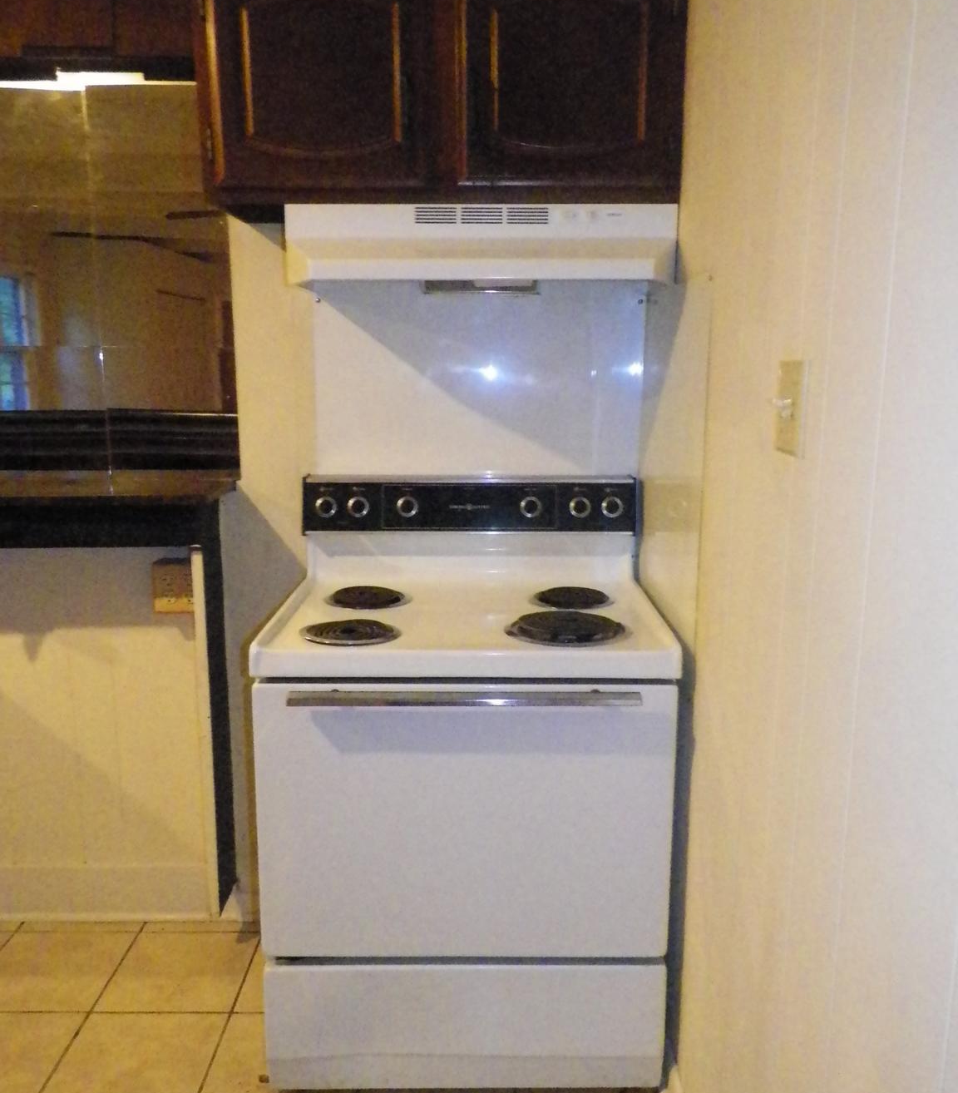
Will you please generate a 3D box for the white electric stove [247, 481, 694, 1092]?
[{"bbox_3d":[-0.025,0.450,1.951,0.762,1.147,0.645,0,10,0],"label":"white electric stove"}]

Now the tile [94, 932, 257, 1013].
[{"bbox_3d":[-0.697,0.999,2.171,0.303,0.010,0.303,0,10,0],"label":"tile"}]

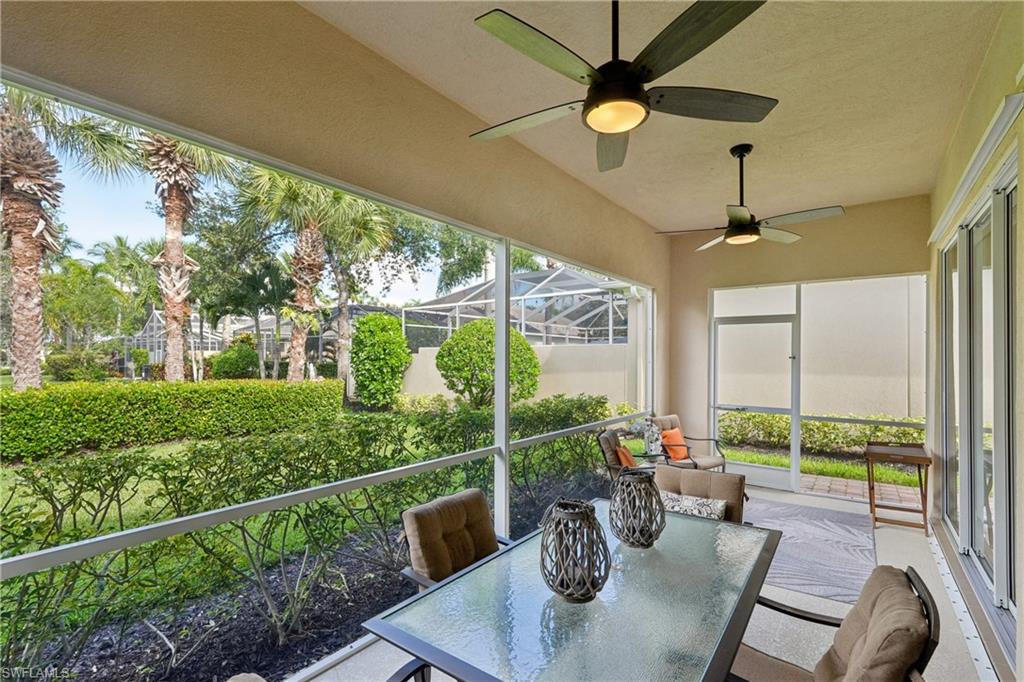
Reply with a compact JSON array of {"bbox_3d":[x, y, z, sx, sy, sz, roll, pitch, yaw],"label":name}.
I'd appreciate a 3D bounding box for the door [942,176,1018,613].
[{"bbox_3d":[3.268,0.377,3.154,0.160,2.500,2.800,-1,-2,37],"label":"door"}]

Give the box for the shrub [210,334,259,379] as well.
[{"bbox_3d":[-12.811,0.808,21.000,2.100,2.100,2.000,-1,-2,37],"label":"shrub"}]

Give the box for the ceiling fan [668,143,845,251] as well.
[{"bbox_3d":[1.772,-1.121,3.510,1.300,0.770,1.270,-1,-2,37],"label":"ceiling fan"}]

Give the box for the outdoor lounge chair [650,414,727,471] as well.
[{"bbox_3d":[1.975,1.300,5.118,0.670,0.880,0.720,1,-2,-41],"label":"outdoor lounge chair"}]

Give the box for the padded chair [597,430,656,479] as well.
[{"bbox_3d":[1.157,1.264,4.133,0.720,0.880,0.660,-1,-2,18],"label":"padded chair"}]

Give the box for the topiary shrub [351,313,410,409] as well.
[{"bbox_3d":[-3.874,0.604,13.400,1.750,2.850,1.750,-1,-2,37],"label":"topiary shrub"}]

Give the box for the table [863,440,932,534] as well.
[{"bbox_3d":[3.603,1.368,4.247,0.440,0.680,0.620,-1,-2,37],"label":"table"}]

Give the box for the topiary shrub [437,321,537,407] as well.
[{"bbox_3d":[-0.657,0.630,12.200,2.750,2.500,2.700,0,-2,0],"label":"topiary shrub"}]

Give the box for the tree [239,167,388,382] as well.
[{"bbox_3d":[-5.289,-1.334,12.000,3.900,6.860,3.900,-1,-2,37],"label":"tree"}]

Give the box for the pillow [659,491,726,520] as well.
[{"bbox_3d":[1.033,1.039,2.661,0.450,0.290,0.140,-2,-15,37],"label":"pillow"}]

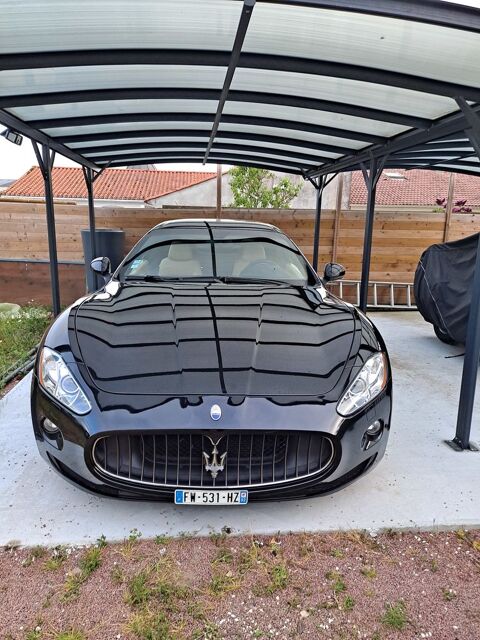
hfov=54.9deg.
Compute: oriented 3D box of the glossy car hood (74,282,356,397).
[{"bbox_3d":[-0.122,0.025,2.530,1.520,0.280,1.420,0,13,-2],"label":"glossy car hood"}]

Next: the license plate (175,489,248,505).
[{"bbox_3d":[-0.108,0.681,1.774,0.285,0.064,0.012,0,13,-2],"label":"license plate"}]

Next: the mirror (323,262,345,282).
[{"bbox_3d":[0.749,-0.380,3.700,0.180,0.155,0.140,0,13,-2],"label":"mirror"}]

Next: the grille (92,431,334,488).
[{"bbox_3d":[-0.100,0.531,1.852,1.000,0.235,0.170,0,13,-2],"label":"grille"}]

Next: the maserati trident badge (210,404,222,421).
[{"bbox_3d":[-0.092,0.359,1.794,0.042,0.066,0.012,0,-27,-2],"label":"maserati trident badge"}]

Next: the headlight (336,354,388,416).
[{"bbox_3d":[0.592,0.296,2.179,0.360,0.200,0.450,0,13,-2],"label":"headlight"}]

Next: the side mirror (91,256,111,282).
[{"bbox_3d":[-1.105,-0.400,3.660,0.180,0.160,0.140,0,13,-2],"label":"side mirror"}]

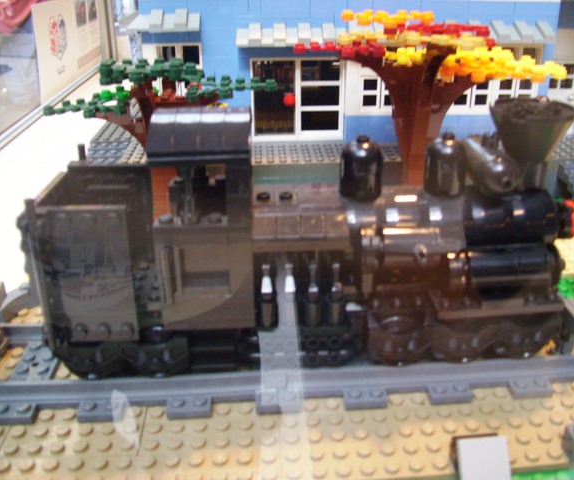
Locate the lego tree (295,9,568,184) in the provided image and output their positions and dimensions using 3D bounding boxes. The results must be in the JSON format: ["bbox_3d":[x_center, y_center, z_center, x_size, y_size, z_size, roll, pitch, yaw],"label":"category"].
[{"bbox_3d":[0.078,-0.068,0.338,0.150,0.117,0.118,-2,27,-3],"label":"lego tree"}]

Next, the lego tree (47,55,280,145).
[{"bbox_3d":[-0.069,-0.053,0.335,0.128,0.100,0.100,-2,27,-3],"label":"lego tree"}]

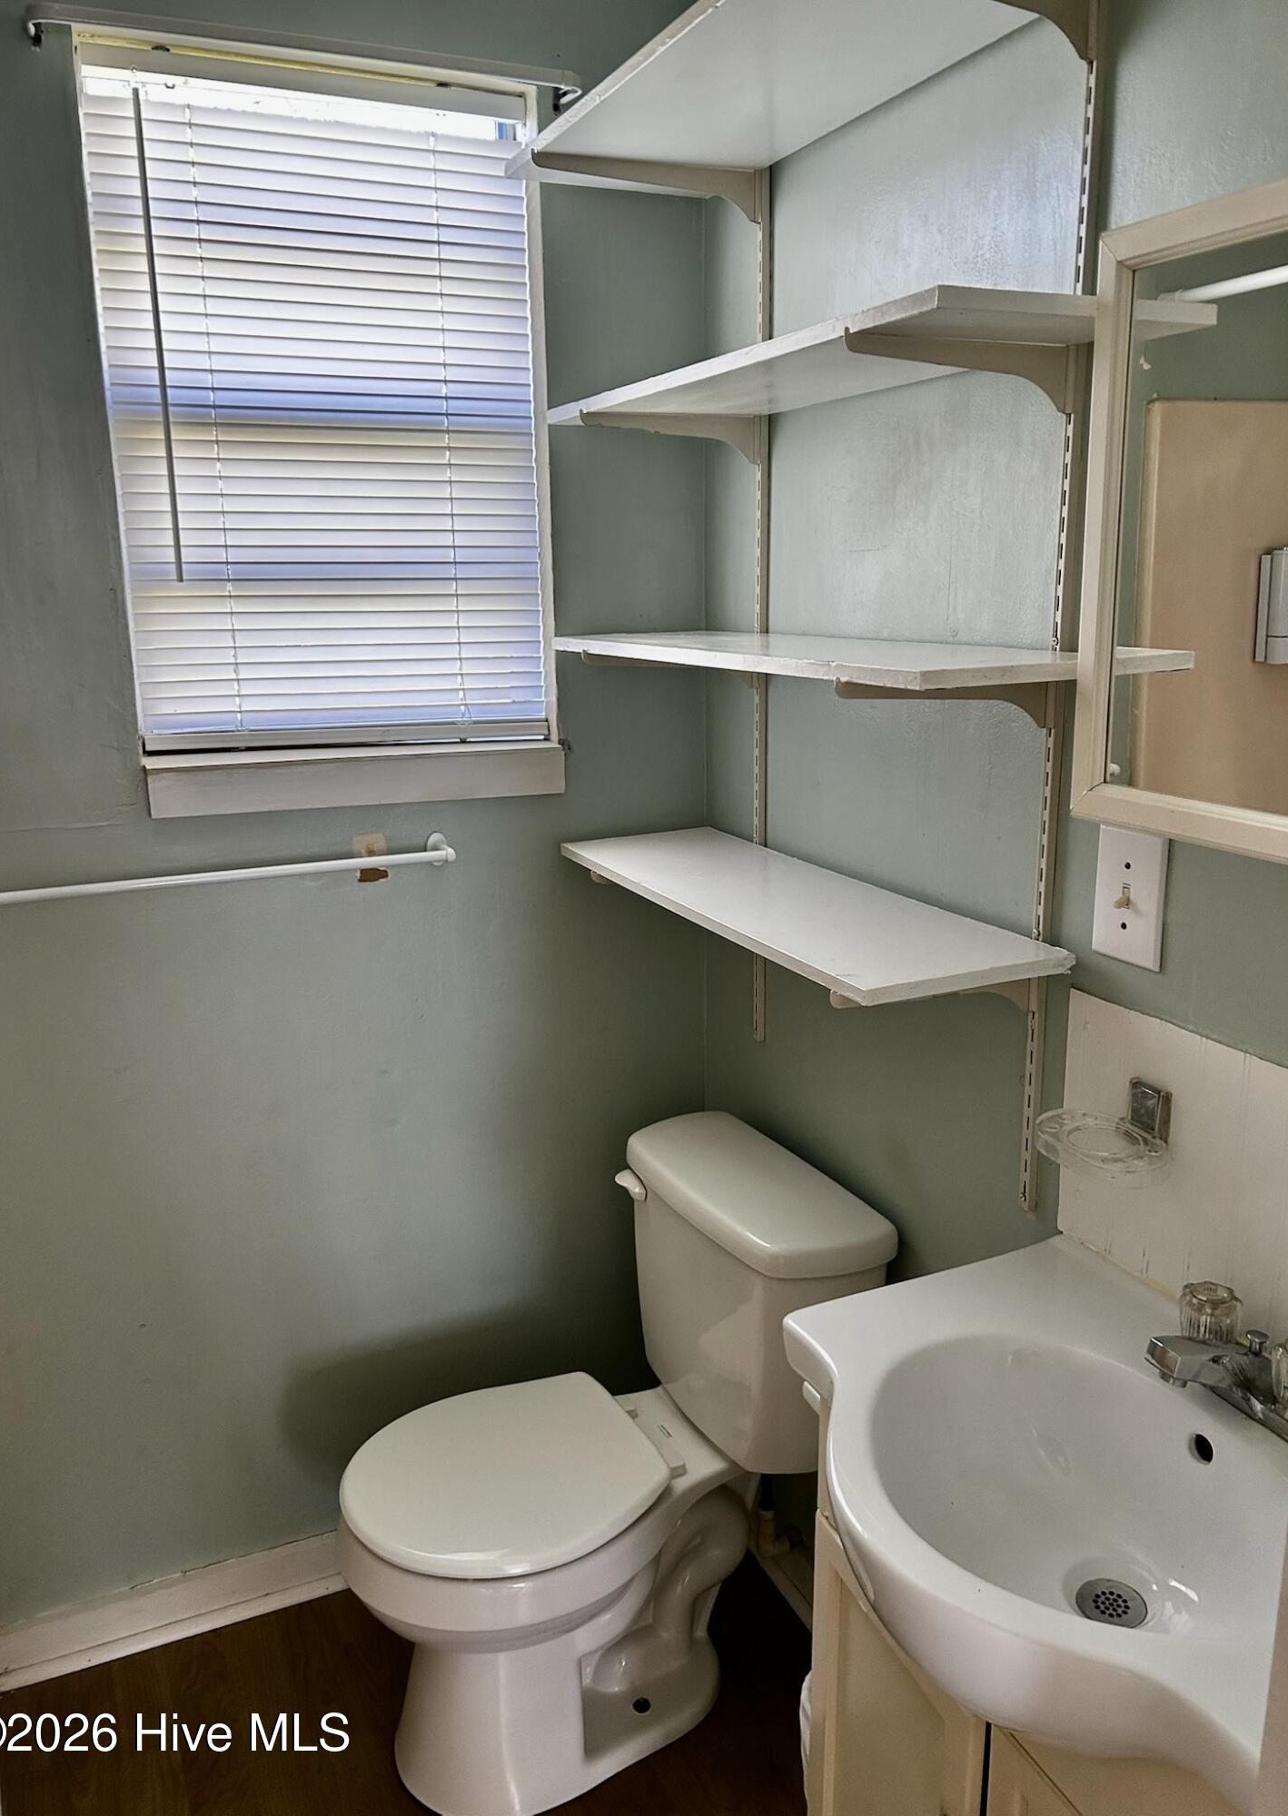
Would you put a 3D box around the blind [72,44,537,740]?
[{"bbox_3d":[-0.407,-0.637,1.809,0.559,0.835,0.030,-7,15,-24],"label":"blind"}]

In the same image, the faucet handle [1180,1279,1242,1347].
[{"bbox_3d":[0.506,0.367,1.221,0.050,0.048,0.050,-1,14,0],"label":"faucet handle"}]

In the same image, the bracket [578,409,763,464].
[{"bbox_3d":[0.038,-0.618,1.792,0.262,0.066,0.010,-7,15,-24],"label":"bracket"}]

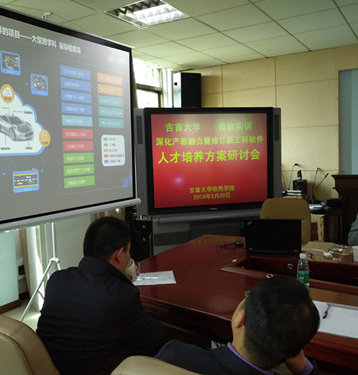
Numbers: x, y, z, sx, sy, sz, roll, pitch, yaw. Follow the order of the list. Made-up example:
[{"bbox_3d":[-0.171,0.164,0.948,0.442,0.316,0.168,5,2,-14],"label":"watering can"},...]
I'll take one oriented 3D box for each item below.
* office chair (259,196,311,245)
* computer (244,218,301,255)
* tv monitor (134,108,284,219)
[{"bbox_3d":[0.775,0.597,3.014,0.560,0.980,0.600,1,6,27],"label":"office chair"},{"bbox_3d":[0.596,0.278,2.388,0.335,0.220,0.300,0,6,22],"label":"computer"},{"bbox_3d":[0.361,-0.327,4.707,1.786,1.240,0.220,-3,5,-12],"label":"tv monitor"}]

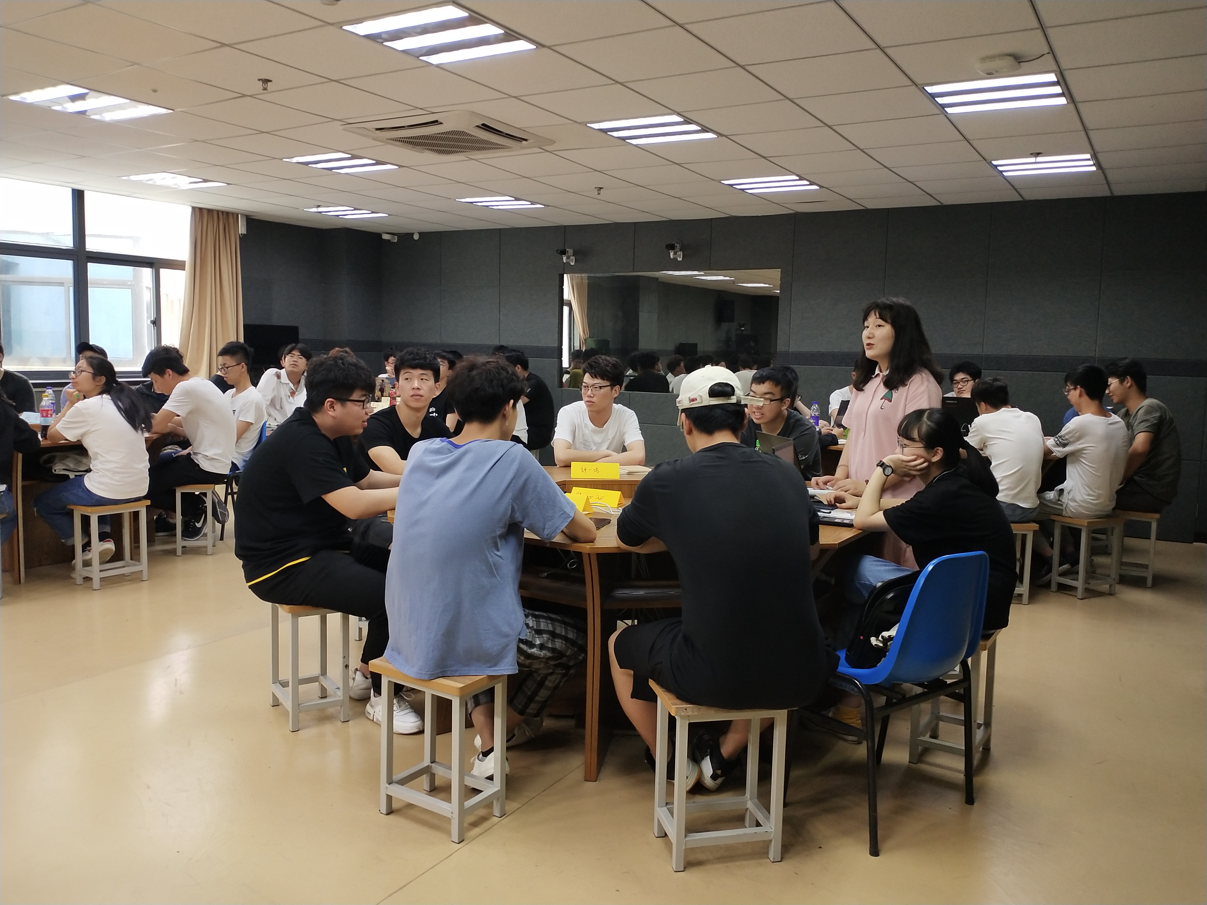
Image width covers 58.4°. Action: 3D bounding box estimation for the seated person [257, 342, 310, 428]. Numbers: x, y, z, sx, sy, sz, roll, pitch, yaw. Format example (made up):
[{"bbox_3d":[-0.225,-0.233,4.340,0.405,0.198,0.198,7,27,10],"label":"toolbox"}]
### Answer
[{"bbox_3d":[-2.050,-0.010,6.950,0.550,1.330,0.750,0,5,-12],"label":"seated person"}]

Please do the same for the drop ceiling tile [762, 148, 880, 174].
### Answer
[{"bbox_3d":[1.364,-1.763,6.547,0.600,0.020,0.600,4,6,27],"label":"drop ceiling tile"}]

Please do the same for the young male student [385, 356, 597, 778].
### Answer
[{"bbox_3d":[-0.320,0.378,3.315,0.500,1.350,0.800,4,6,28],"label":"young male student"}]

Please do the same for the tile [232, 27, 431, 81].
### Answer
[{"bbox_3d":[-1.130,-1.672,4.526,0.595,0.020,0.595,4,6,31],"label":"tile"}]

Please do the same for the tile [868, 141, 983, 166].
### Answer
[{"bbox_3d":[1.841,-1.704,6.162,0.600,0.020,0.600,4,6,33],"label":"tile"}]

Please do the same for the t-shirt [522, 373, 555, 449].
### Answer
[{"bbox_3d":[-0.560,-0.342,8.800,0.330,0.640,0.460,1,5,-3],"label":"t-shirt"}]

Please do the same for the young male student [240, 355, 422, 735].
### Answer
[{"bbox_3d":[-0.966,0.295,3.947,0.820,1.320,0.580,-1,6,-22],"label":"young male student"}]

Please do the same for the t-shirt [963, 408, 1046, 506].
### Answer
[{"bbox_3d":[2.262,0.035,6.080,0.430,0.570,0.350,0,6,-14],"label":"t-shirt"}]

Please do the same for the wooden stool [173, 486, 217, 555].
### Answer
[{"bbox_3d":[-2.615,0.415,6.957,0.234,0.445,0.340,0,6,-17],"label":"wooden stool"}]

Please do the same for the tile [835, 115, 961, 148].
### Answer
[{"bbox_3d":[1.620,-1.751,5.883,0.600,0.020,0.600,4,5,30],"label":"tile"}]

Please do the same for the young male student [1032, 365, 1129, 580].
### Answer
[{"bbox_3d":[2.790,0.122,6.400,0.470,1.270,0.680,-2,6,-34],"label":"young male student"}]

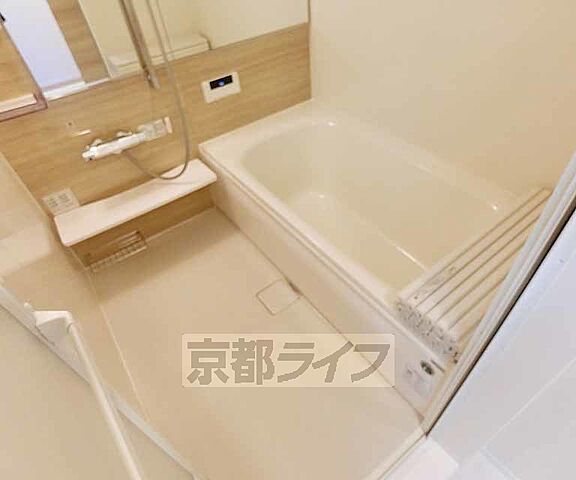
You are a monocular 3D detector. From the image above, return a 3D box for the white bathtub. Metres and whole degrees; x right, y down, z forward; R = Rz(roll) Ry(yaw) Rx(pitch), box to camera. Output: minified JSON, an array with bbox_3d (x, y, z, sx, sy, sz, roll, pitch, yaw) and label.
[{"bbox_3d":[0.299,-0.140,1.615,0.839,0.426,1.550,-31,49,-22],"label":"white bathtub"}]

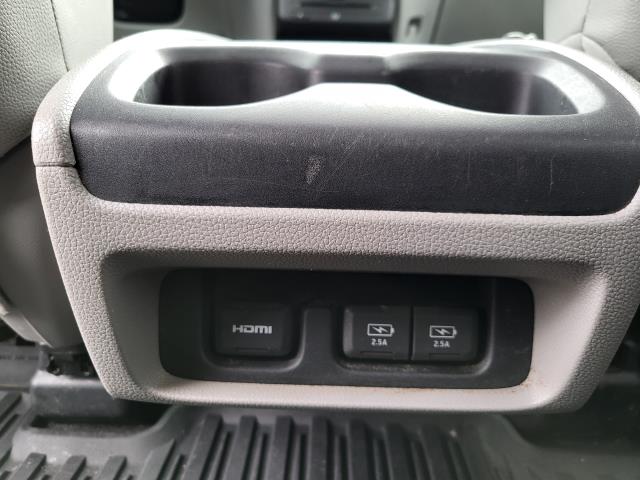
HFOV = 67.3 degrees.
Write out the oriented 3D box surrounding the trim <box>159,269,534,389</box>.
[{"bbox_3d":[0.011,0.040,0.212,0.163,0.051,0.020,2,7,0],"label":"trim"}]

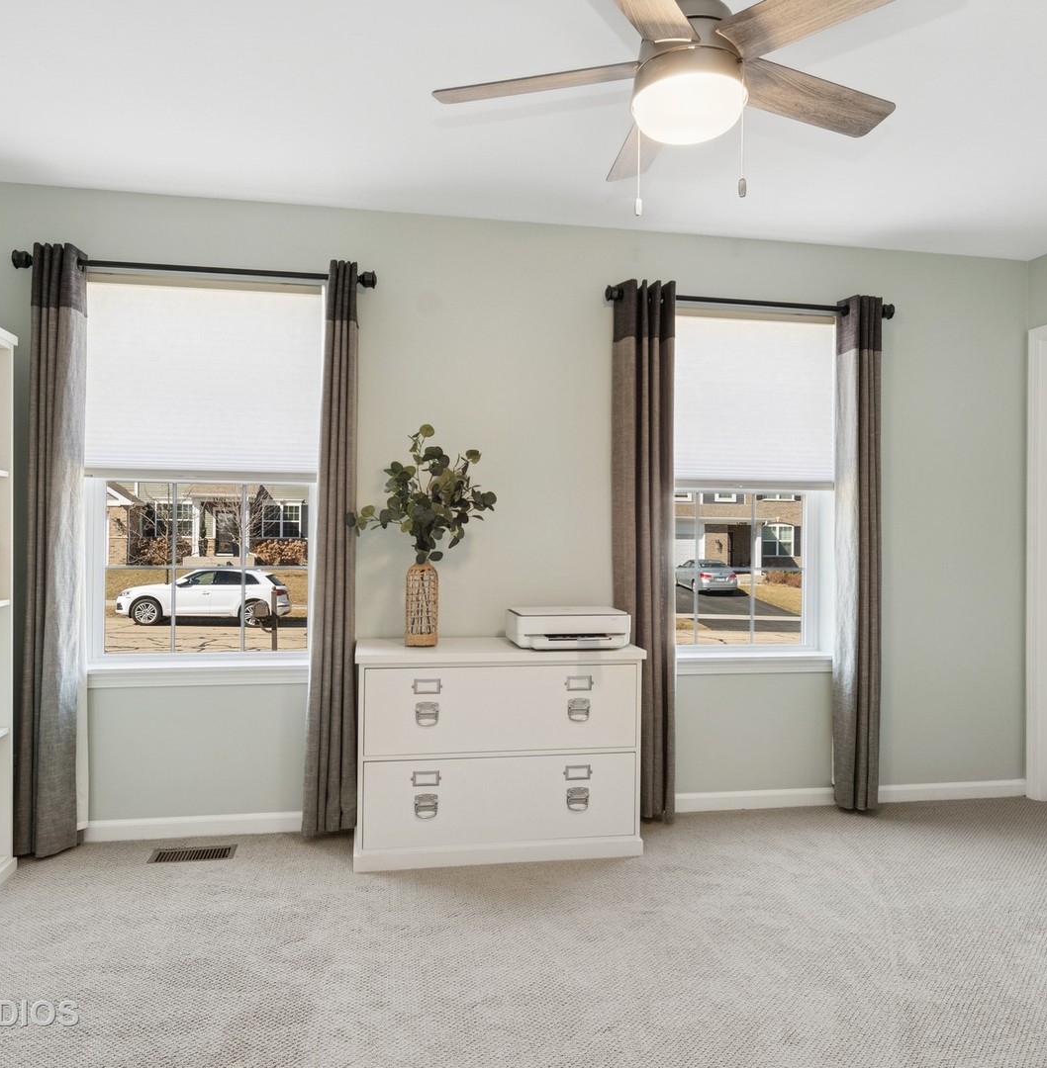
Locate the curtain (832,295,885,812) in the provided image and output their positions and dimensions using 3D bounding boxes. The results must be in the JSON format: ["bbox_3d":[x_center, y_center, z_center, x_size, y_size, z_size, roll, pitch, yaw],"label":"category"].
[{"bbox_3d":[1.435,0.082,3.430,0.148,2.161,0.110,0,0,-10],"label":"curtain"}]

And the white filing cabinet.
[{"bbox_3d":[-0.100,0.794,3.035,1.040,0.747,0.401,0,0,-10],"label":"white filing cabinet"}]

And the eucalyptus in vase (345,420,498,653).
[{"bbox_3d":[-0.371,0.003,2.981,0.550,0.825,0.400,0,0,-10],"label":"eucalyptus in vase"}]

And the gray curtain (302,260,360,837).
[{"bbox_3d":[-0.731,0.055,3.055,0.189,2.142,0.110,0,0,-10],"label":"gray curtain"}]

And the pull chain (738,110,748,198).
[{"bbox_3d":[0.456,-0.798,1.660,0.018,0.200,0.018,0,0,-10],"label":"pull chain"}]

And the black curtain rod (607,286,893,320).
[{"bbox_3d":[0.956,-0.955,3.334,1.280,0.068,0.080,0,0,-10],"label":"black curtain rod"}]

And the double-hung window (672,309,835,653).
[{"bbox_3d":[0.919,-0.222,3.485,0.873,1.471,0.111,0,0,-10],"label":"double-hung window"}]

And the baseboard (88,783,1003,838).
[{"bbox_3d":[0.284,1.131,3.305,4.049,0.079,0.018,0,0,-10],"label":"baseboard"}]

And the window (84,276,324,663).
[{"bbox_3d":[-1.222,-0.242,3.084,0.920,1.450,0.110,0,0,-10],"label":"window"}]

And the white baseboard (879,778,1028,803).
[{"bbox_3d":[1.925,1.147,3.582,0.740,0.080,0.018,0,0,-10],"label":"white baseboard"}]

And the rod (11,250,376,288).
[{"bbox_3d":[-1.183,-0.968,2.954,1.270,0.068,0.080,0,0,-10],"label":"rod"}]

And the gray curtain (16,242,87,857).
[{"bbox_3d":[-1.703,0.059,2.888,0.188,2.158,0.110,0,0,-10],"label":"gray curtain"}]

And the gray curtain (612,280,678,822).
[{"bbox_3d":[0.481,0.070,3.234,0.270,2.145,0.140,0,0,-10],"label":"gray curtain"}]

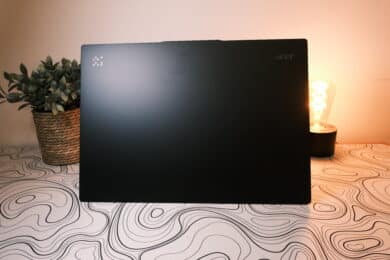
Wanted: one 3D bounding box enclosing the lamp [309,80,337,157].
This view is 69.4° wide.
[{"bbox_3d":[0.282,-0.032,0.639,0.078,0.168,0.078,0,12,0],"label":"lamp"}]

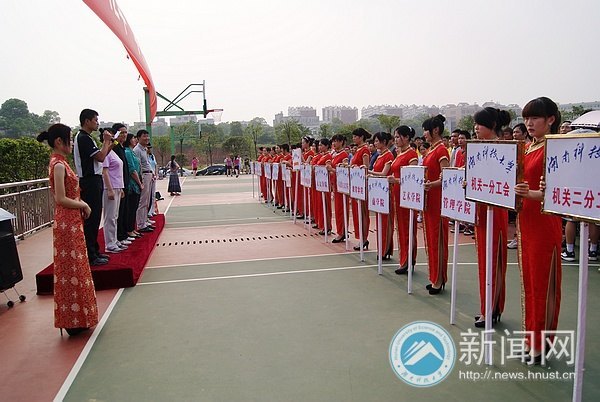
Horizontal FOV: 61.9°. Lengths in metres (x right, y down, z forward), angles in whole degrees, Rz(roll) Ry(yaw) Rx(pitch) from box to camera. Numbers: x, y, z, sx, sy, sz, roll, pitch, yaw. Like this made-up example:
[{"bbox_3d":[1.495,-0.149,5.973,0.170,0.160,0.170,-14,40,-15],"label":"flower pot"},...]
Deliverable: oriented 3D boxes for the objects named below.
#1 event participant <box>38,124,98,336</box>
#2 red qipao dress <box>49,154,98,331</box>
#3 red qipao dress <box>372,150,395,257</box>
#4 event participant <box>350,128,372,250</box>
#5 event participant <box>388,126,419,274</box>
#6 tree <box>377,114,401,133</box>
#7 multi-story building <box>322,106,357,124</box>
[{"bbox_3d":[-1.812,0.235,3.927,0.460,1.650,0.440,-3,5,-15],"label":"event participant"},{"bbox_3d":[-1.792,0.337,3.934,0.370,1.400,0.420,-3,5,-15],"label":"red qipao dress"},{"bbox_3d":[1.114,0.033,6.680,0.270,1.430,0.400,-4,5,-20],"label":"red qipao dress"},{"bbox_3d":[0.877,-0.179,7.232,0.330,1.720,0.430,-3,5,-18],"label":"event participant"},{"bbox_3d":[1.154,-0.009,5.640,0.380,1.650,0.440,-3,5,-18],"label":"event participant"},{"bbox_3d":[9.191,-6.491,52.000,2.500,4.900,2.500,-3,5,-12],"label":"tree"},{"bbox_3d":[30.737,-64.510,380.000,27.000,16.000,15.000,0,5,11],"label":"multi-story building"}]

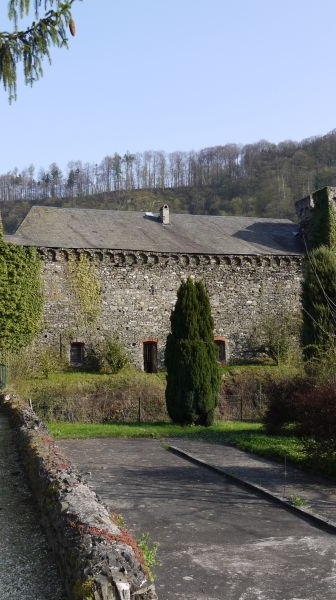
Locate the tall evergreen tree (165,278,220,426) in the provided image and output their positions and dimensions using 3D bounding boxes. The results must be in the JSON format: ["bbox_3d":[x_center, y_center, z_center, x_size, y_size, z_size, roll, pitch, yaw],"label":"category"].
[{"bbox_3d":[0.888,1.837,23.228,1.964,5.242,1.964,0,-4,0],"label":"tall evergreen tree"}]

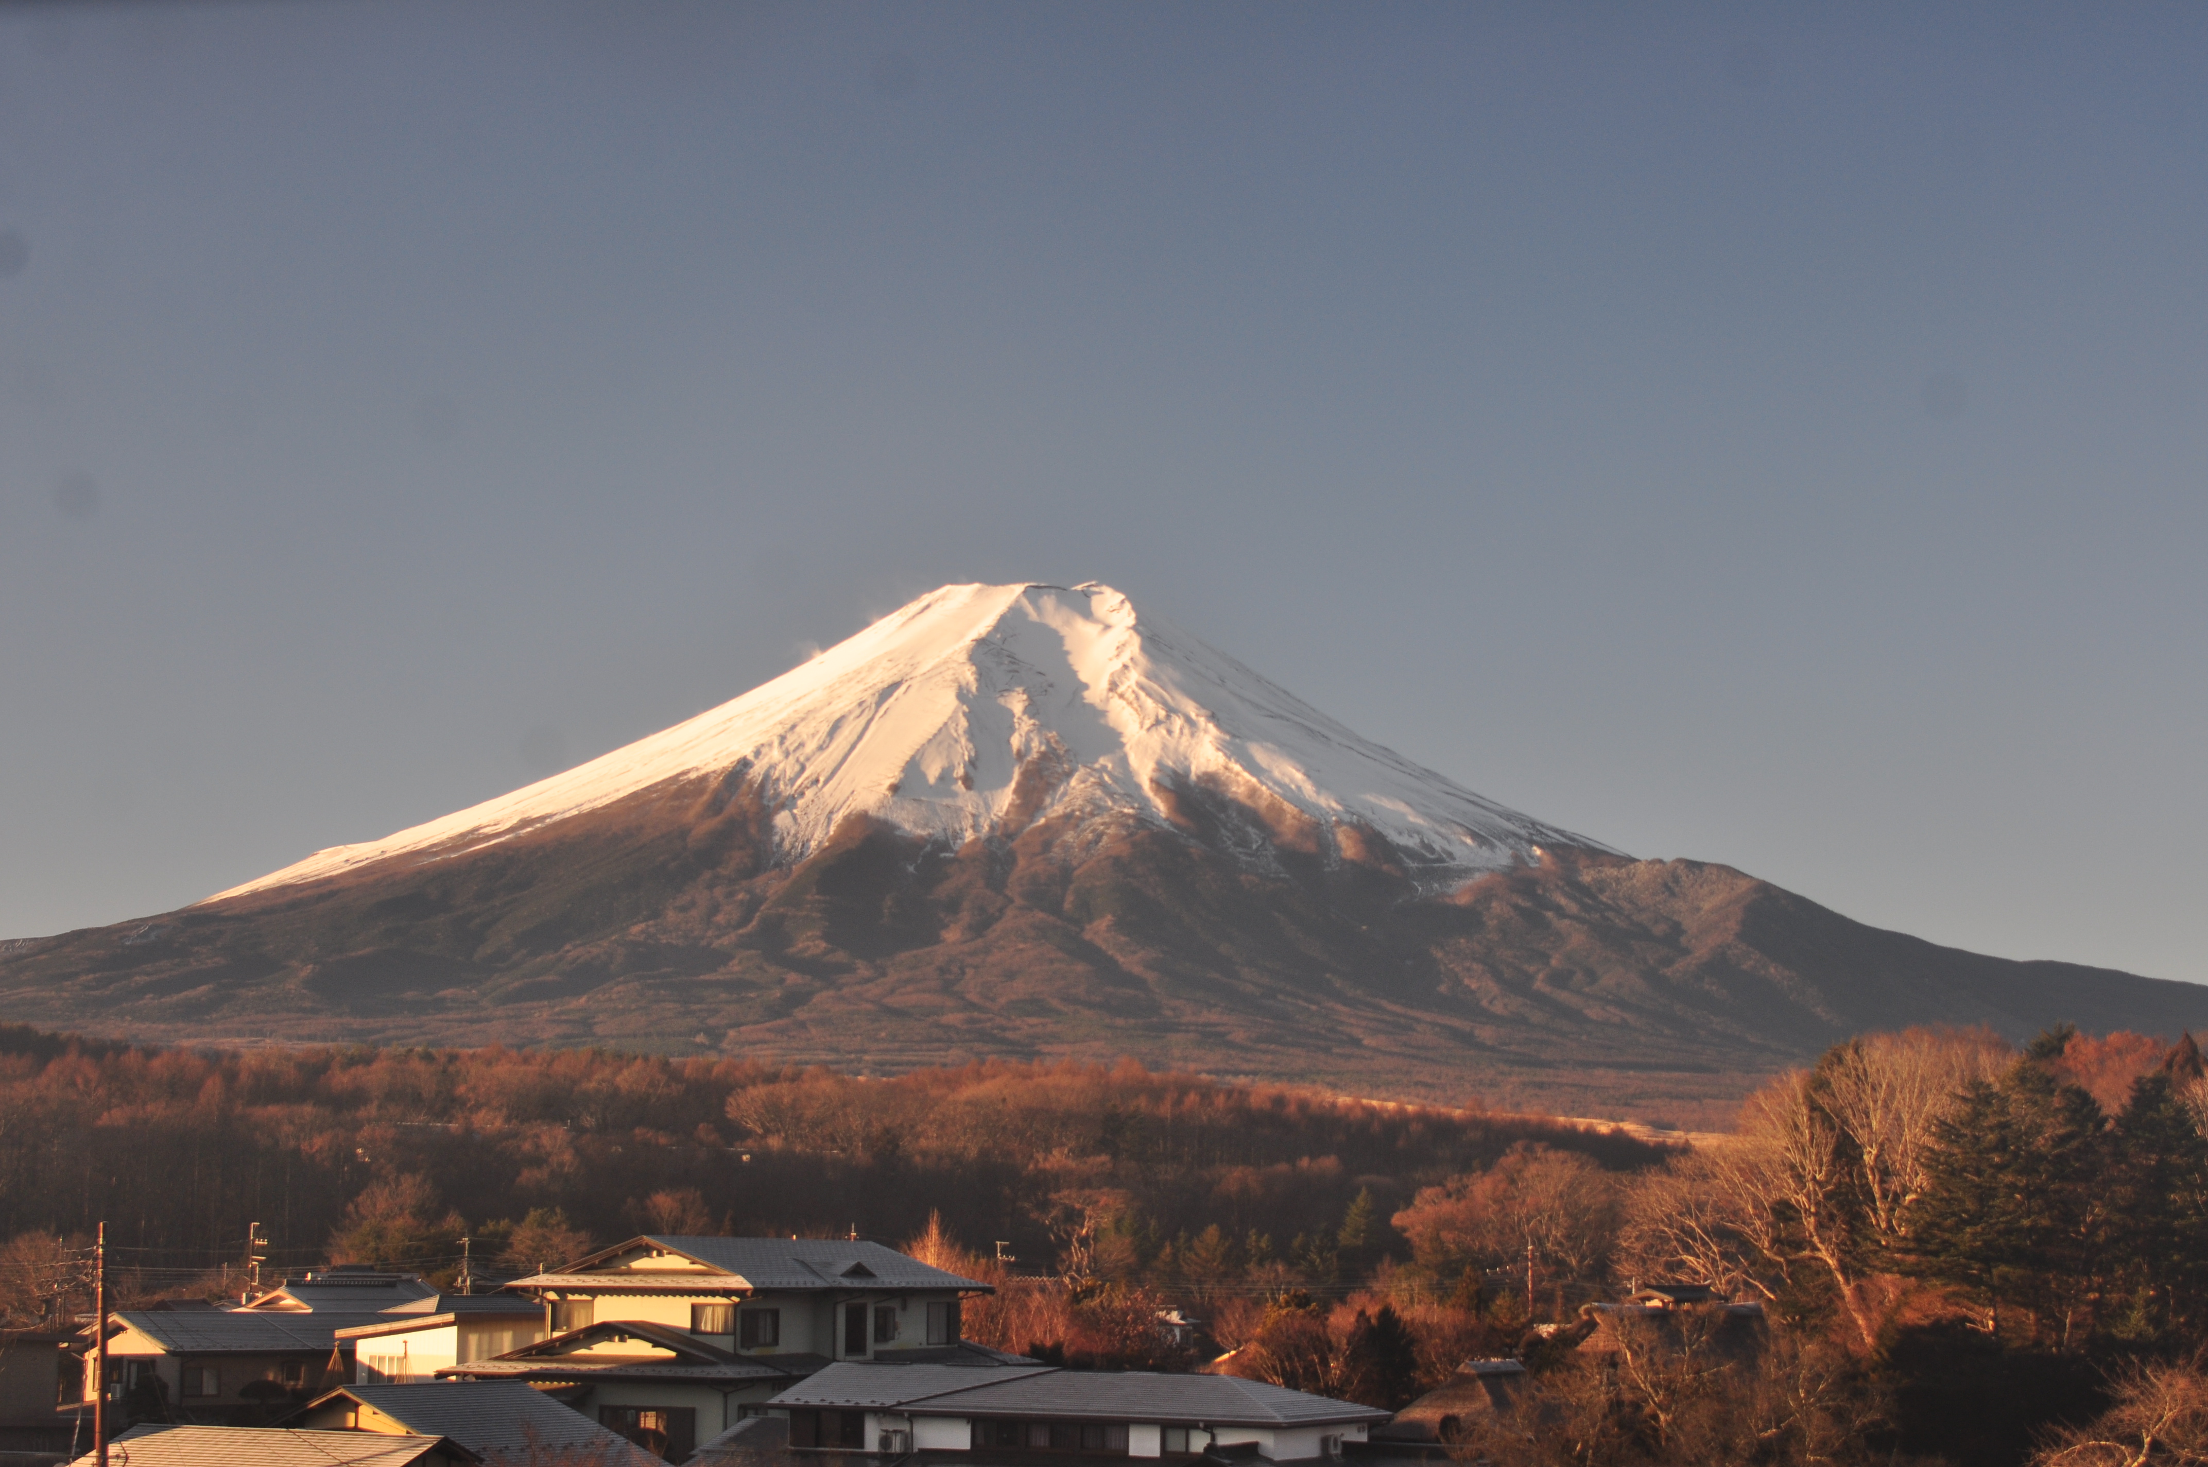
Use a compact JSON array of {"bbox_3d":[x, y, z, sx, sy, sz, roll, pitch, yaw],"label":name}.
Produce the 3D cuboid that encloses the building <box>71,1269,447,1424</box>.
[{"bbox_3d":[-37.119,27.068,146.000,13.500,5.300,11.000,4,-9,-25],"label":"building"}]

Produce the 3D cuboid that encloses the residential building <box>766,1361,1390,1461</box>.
[{"bbox_3d":[-0.720,20.529,95.200,16.300,4.300,8.200,-4,-9,27],"label":"residential building"}]

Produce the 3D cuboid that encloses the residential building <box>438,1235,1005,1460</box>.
[{"bbox_3d":[-13.027,21.569,117.000,11.500,7.800,16.500,-4,-9,27],"label":"residential building"}]

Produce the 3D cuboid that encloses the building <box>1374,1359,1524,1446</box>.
[{"bbox_3d":[12.515,23.870,114.000,6.200,4.600,6.000,8,-11,-43],"label":"building"}]

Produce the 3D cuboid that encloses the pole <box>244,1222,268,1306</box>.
[{"bbox_3d":[-45.672,30.587,178.000,1.200,8.800,0.600,1,-8,0],"label":"pole"}]

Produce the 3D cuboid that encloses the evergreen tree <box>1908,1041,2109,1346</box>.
[{"bbox_3d":[53.339,26.898,195.000,10.500,17.600,10.500,1,-8,0],"label":"evergreen tree"}]

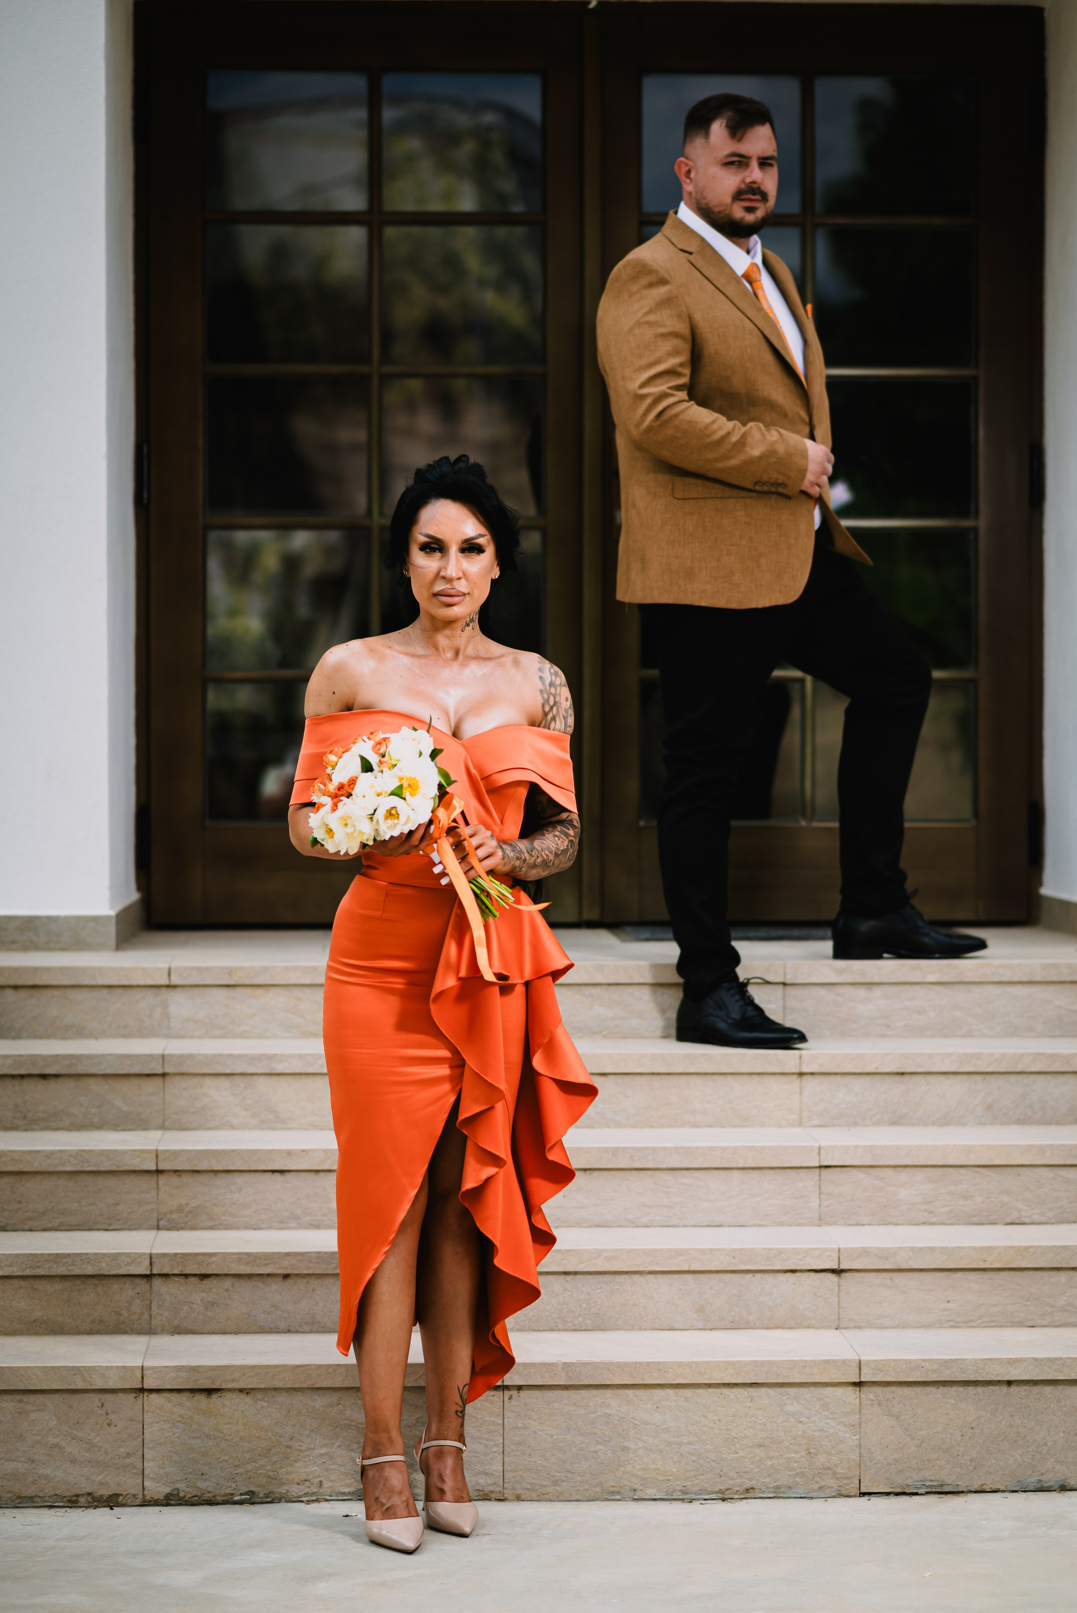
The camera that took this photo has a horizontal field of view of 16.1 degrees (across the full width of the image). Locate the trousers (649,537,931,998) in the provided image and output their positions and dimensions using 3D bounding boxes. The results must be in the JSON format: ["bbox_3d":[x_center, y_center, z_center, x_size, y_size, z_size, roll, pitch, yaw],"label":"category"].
[{"bbox_3d":[0.483,-0.113,7.501,0.520,0.940,0.460,1,1,24],"label":"trousers"}]

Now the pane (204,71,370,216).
[{"bbox_3d":[-0.591,-1.560,8.938,0.380,0.330,0.020,0,1,-3],"label":"pane"}]

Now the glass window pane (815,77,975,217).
[{"bbox_3d":[0.843,-1.561,9.013,0.378,0.327,0.020,0,1,-3],"label":"glass window pane"}]

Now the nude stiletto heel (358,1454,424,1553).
[{"bbox_3d":[-0.234,1.104,6.077,0.077,0.128,0.230,0,1,-17],"label":"nude stiletto heel"}]

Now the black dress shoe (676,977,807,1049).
[{"bbox_3d":[0.395,0.402,7.336,0.310,0.118,0.110,1,1,38],"label":"black dress shoe"}]

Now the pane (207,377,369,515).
[{"bbox_3d":[-0.578,-0.832,8.798,0.371,0.320,0.020,0,1,-3],"label":"pane"}]

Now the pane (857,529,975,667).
[{"bbox_3d":[0.844,-0.490,9.031,0.379,0.331,0.020,0,1,-3],"label":"pane"}]

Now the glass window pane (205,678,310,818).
[{"bbox_3d":[-0.582,-0.127,8.812,0.378,0.330,0.020,0,1,-3],"label":"glass window pane"}]

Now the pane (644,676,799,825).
[{"bbox_3d":[0.425,-0.132,8.867,0.380,0.330,0.020,0,1,-3],"label":"pane"}]

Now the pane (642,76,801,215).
[{"bbox_3d":[0.423,-1.534,8.839,0.370,0.320,0.020,0,1,-3],"label":"pane"}]

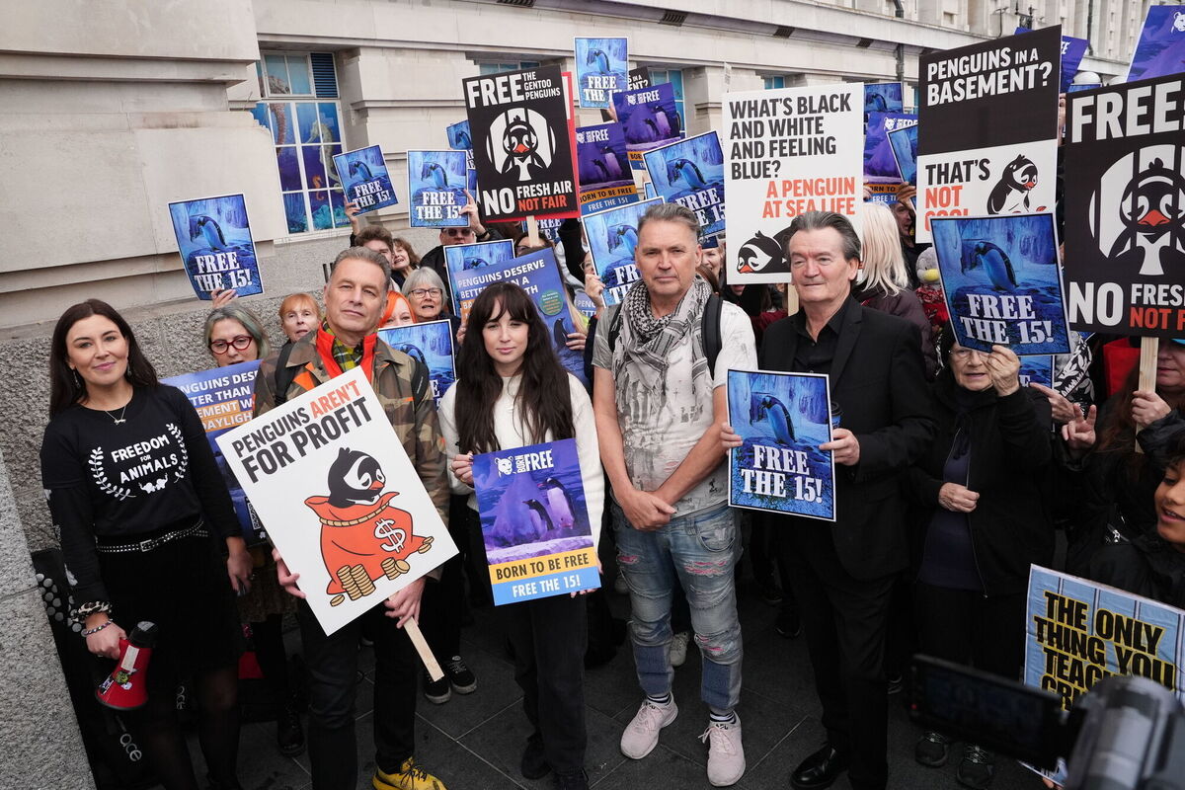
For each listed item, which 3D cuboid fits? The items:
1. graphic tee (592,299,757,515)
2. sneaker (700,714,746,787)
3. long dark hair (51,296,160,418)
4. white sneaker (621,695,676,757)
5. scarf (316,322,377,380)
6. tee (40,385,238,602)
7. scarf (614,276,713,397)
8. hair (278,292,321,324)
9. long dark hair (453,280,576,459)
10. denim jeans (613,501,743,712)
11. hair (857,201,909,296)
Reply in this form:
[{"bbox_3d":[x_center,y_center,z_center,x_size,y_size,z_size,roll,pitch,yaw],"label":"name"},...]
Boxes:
[{"bbox_3d":[0.253,0.016,2.357,0.480,0.620,0.280,-3,13,10],"label":"graphic tee"},{"bbox_3d":[0.434,1.131,2.567,0.110,0.110,0.280,-3,13,9],"label":"sneaker"},{"bbox_3d":[-1.335,-0.100,2.165,0.250,0.310,0.240,-13,15,-31],"label":"long dark hair"},{"bbox_3d":[0.187,1.122,2.704,0.110,0.110,0.280,4,16,35],"label":"white sneaker"},{"bbox_3d":[-0.712,-0.098,2.291,0.180,0.200,0.160,-8,13,-14],"label":"scarf"},{"bbox_3d":[-1.270,0.276,2.231,0.470,0.620,0.270,-14,16,-35],"label":"tee"},{"bbox_3d":[0.212,-0.149,2.237,0.270,0.320,0.230,-3,13,8],"label":"scarf"},{"bbox_3d":[-1.304,-0.370,3.509,0.190,0.165,0.200,-9,13,-15],"label":"hair"},{"bbox_3d":[-0.233,-0.080,2.295,0.330,0.460,0.260,-7,13,-6],"label":"long dark hair"},{"bbox_3d":[0.306,0.661,2.555,0.380,0.830,0.270,-2,13,14],"label":"denim jeans"},{"bbox_3d":[1.089,-0.557,3.024,0.220,0.330,0.220,-2,13,15],"label":"hair"}]

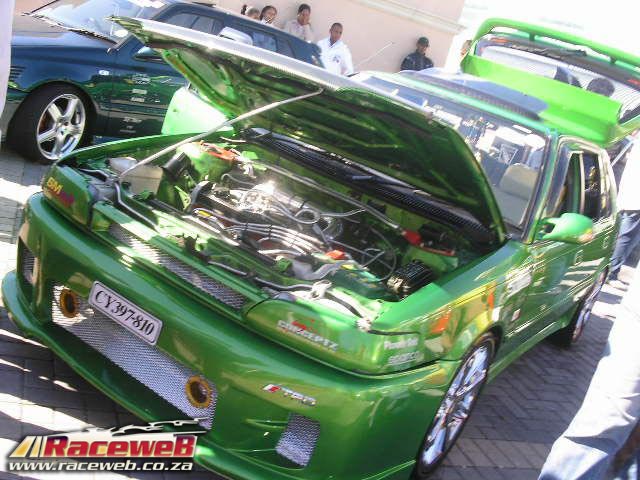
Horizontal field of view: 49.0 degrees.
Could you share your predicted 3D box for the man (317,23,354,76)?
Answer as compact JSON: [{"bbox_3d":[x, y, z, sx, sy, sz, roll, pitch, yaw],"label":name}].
[{"bbox_3d":[-0.038,-1.697,8.318,0.520,1.740,0.320,16,14,0],"label":"man"}]

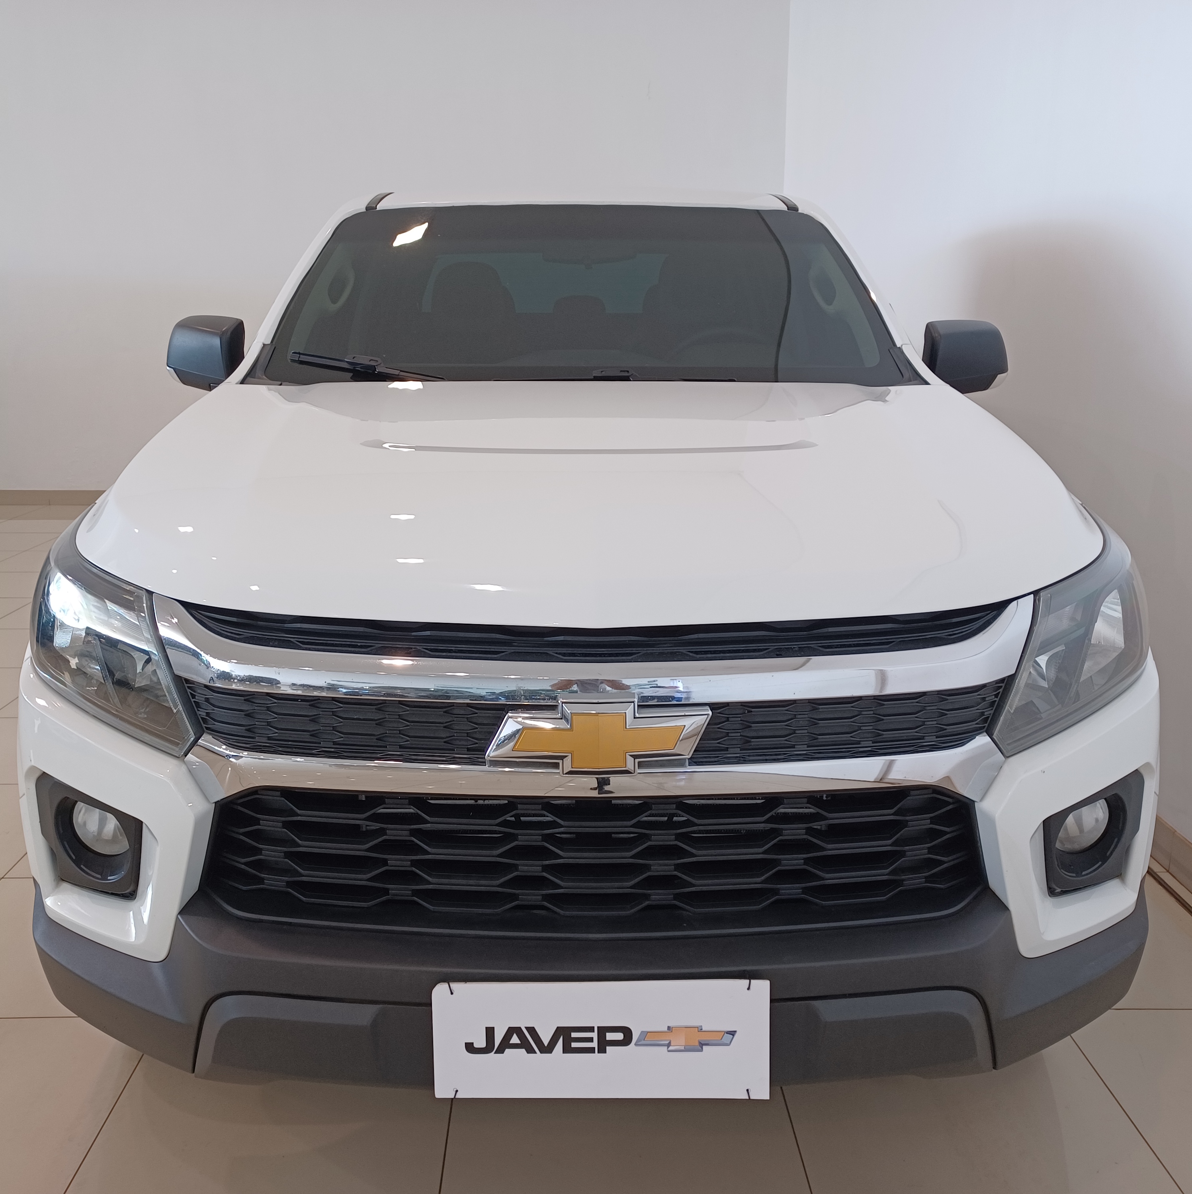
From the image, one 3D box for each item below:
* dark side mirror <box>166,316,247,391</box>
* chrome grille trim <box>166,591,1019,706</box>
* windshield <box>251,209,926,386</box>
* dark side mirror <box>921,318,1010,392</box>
[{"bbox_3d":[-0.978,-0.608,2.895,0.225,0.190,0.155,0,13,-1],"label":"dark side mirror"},{"bbox_3d":[0.001,0.065,1.429,1.160,0.105,0.220,0,13,-1],"label":"chrome grille trim"},{"bbox_3d":[-0.027,-0.749,2.983,1.530,0.140,0.860,0,47,-1],"label":"windshield"},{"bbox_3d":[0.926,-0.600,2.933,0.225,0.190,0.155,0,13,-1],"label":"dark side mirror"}]

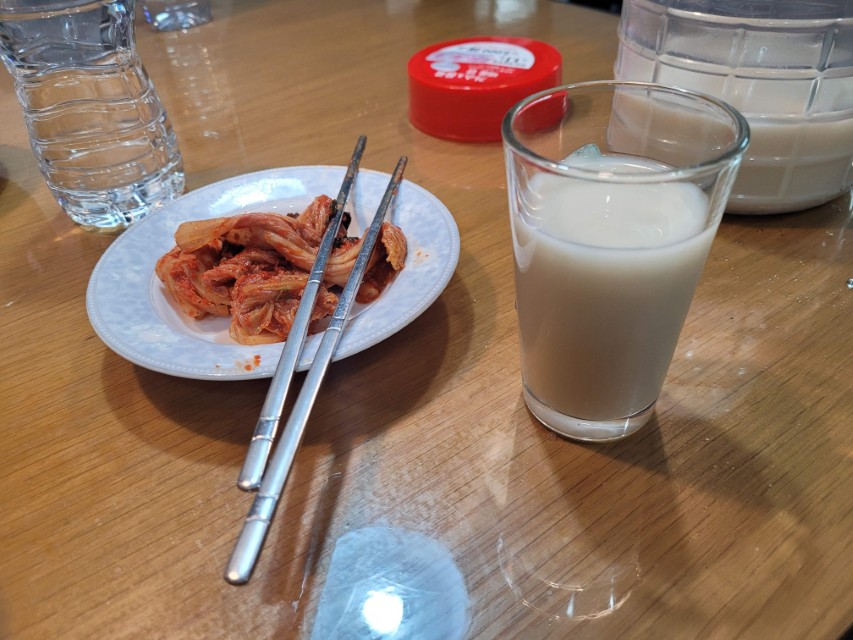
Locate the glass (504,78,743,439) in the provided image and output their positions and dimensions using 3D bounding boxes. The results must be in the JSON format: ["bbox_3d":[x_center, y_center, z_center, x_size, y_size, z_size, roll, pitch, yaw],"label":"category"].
[{"bbox_3d":[0.057,-0.015,0.215,0.067,0.105,0.067,-3,41,0],"label":"glass"}]

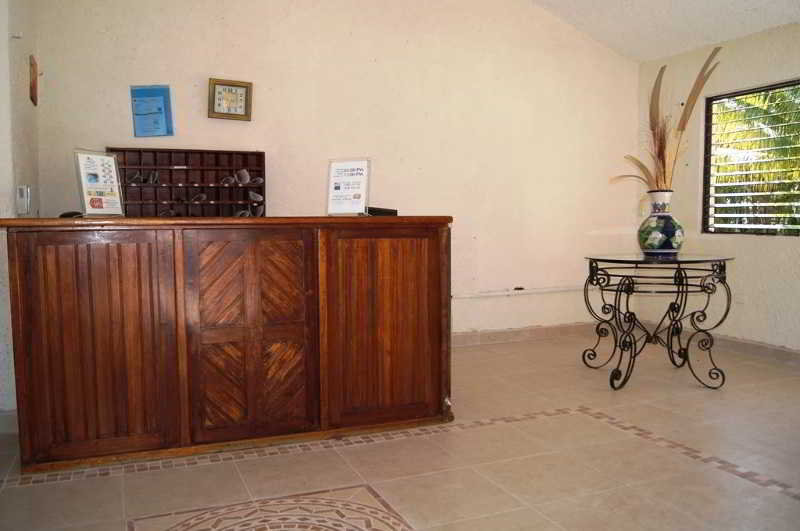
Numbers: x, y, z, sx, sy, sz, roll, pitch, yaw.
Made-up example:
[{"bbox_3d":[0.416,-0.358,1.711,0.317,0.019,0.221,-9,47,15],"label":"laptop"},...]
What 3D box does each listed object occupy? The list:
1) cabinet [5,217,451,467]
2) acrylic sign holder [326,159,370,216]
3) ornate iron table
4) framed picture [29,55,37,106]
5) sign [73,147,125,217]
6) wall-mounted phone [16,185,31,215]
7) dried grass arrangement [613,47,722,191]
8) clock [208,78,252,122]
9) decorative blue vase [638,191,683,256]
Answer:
[{"bbox_3d":[-0.774,0.294,3.389,2.046,1.080,0.600,-2,5,-20],"label":"cabinet"},{"bbox_3d":[-0.275,-0.418,3.531,0.222,0.288,0.070,1,5,19],"label":"acrylic sign holder"},{"bbox_3d":[1.690,0.343,4.388,0.924,0.789,0.924,0,5,0],"label":"ornate iron table"},{"bbox_3d":[-2.241,-1.131,4.080,0.022,0.275,0.210,-2,5,-21],"label":"framed picture"},{"bbox_3d":[-1.381,-0.378,3.078,0.070,0.297,0.220,2,5,26],"label":"sign"},{"bbox_3d":[-1.973,-0.346,3.512,0.055,0.160,0.100,-2,5,-21],"label":"wall-mounted phone"},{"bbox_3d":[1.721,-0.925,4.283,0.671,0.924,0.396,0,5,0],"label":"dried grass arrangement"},{"bbox_3d":[-1.178,-1.148,4.627,0.288,0.266,0.040,1,4,-21],"label":"clock"},{"bbox_3d":[1.711,-0.269,4.343,0.283,0.440,0.283,0,5,0],"label":"decorative blue vase"}]

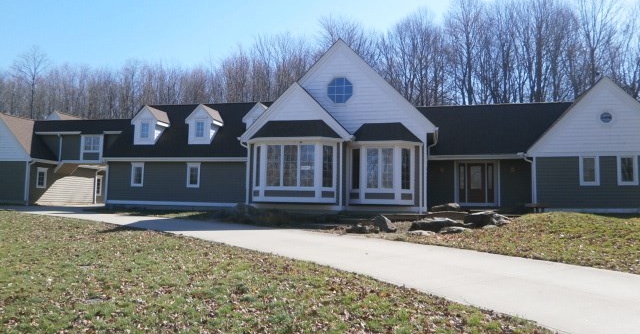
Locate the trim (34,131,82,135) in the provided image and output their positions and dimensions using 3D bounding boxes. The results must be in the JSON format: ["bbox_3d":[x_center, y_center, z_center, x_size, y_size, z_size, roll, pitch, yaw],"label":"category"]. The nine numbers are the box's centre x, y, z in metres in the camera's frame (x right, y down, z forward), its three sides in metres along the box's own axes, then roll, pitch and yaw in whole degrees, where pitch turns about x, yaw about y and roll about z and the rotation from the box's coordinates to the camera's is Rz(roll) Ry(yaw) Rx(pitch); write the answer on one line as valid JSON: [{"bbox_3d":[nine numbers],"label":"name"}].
[{"bbox_3d":[-17.836,-2.279,32.800,3.716,0.206,0.160,0,-4,13],"label":"trim"}]

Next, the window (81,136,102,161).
[{"bbox_3d":[-15.273,-1.253,32.200,1.767,1.844,0.180,0,-4,13],"label":"window"}]

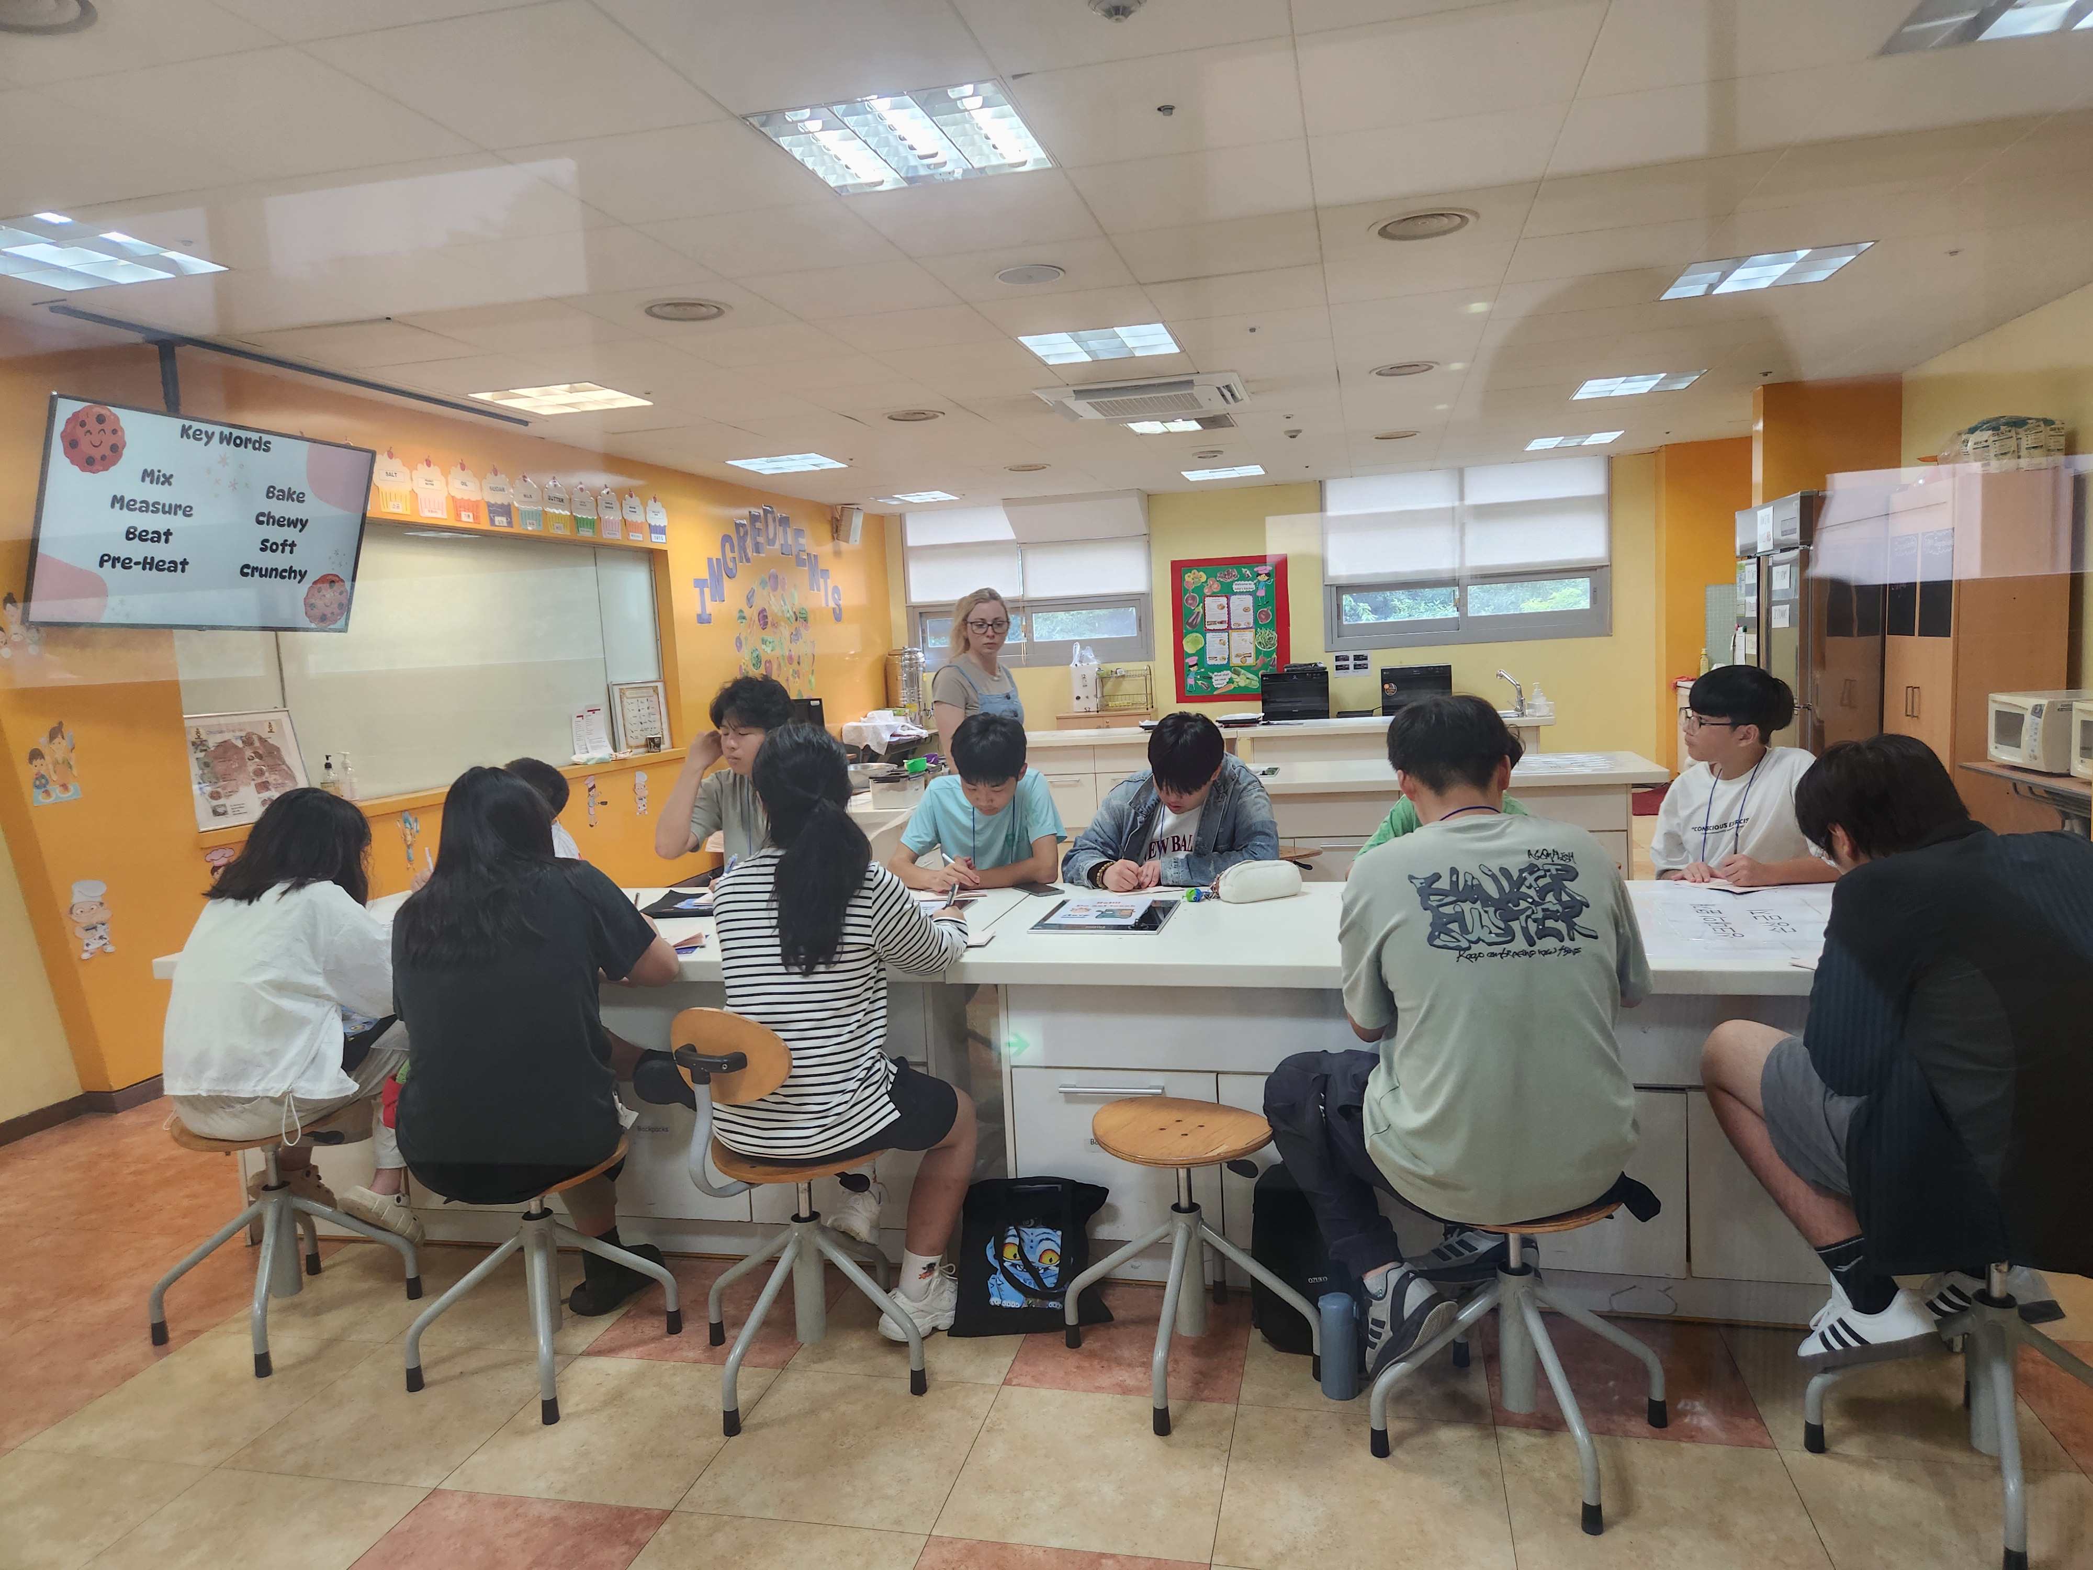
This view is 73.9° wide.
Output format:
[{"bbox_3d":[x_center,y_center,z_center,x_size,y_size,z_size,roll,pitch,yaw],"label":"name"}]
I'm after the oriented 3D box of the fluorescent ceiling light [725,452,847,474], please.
[{"bbox_3d":[-1.573,-1.965,8.435,0.600,0.060,0.600,-2,6,13],"label":"fluorescent ceiling light"}]

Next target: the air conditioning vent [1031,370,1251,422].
[{"bbox_3d":[0.506,-1.898,6.834,0.950,0.080,0.950,-2,6,13],"label":"air conditioning vent"}]

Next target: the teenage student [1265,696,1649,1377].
[{"bbox_3d":[0.691,0.452,2.443,0.620,1.220,0.680,-2,6,5],"label":"teenage student"}]

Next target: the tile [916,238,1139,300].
[{"bbox_3d":[-0.044,-1.639,4.419,0.600,0.020,0.600,-2,6,13],"label":"tile"}]

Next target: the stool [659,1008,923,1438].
[{"bbox_3d":[-0.485,0.777,2.732,0.510,0.770,0.520,0,7,27],"label":"stool"}]

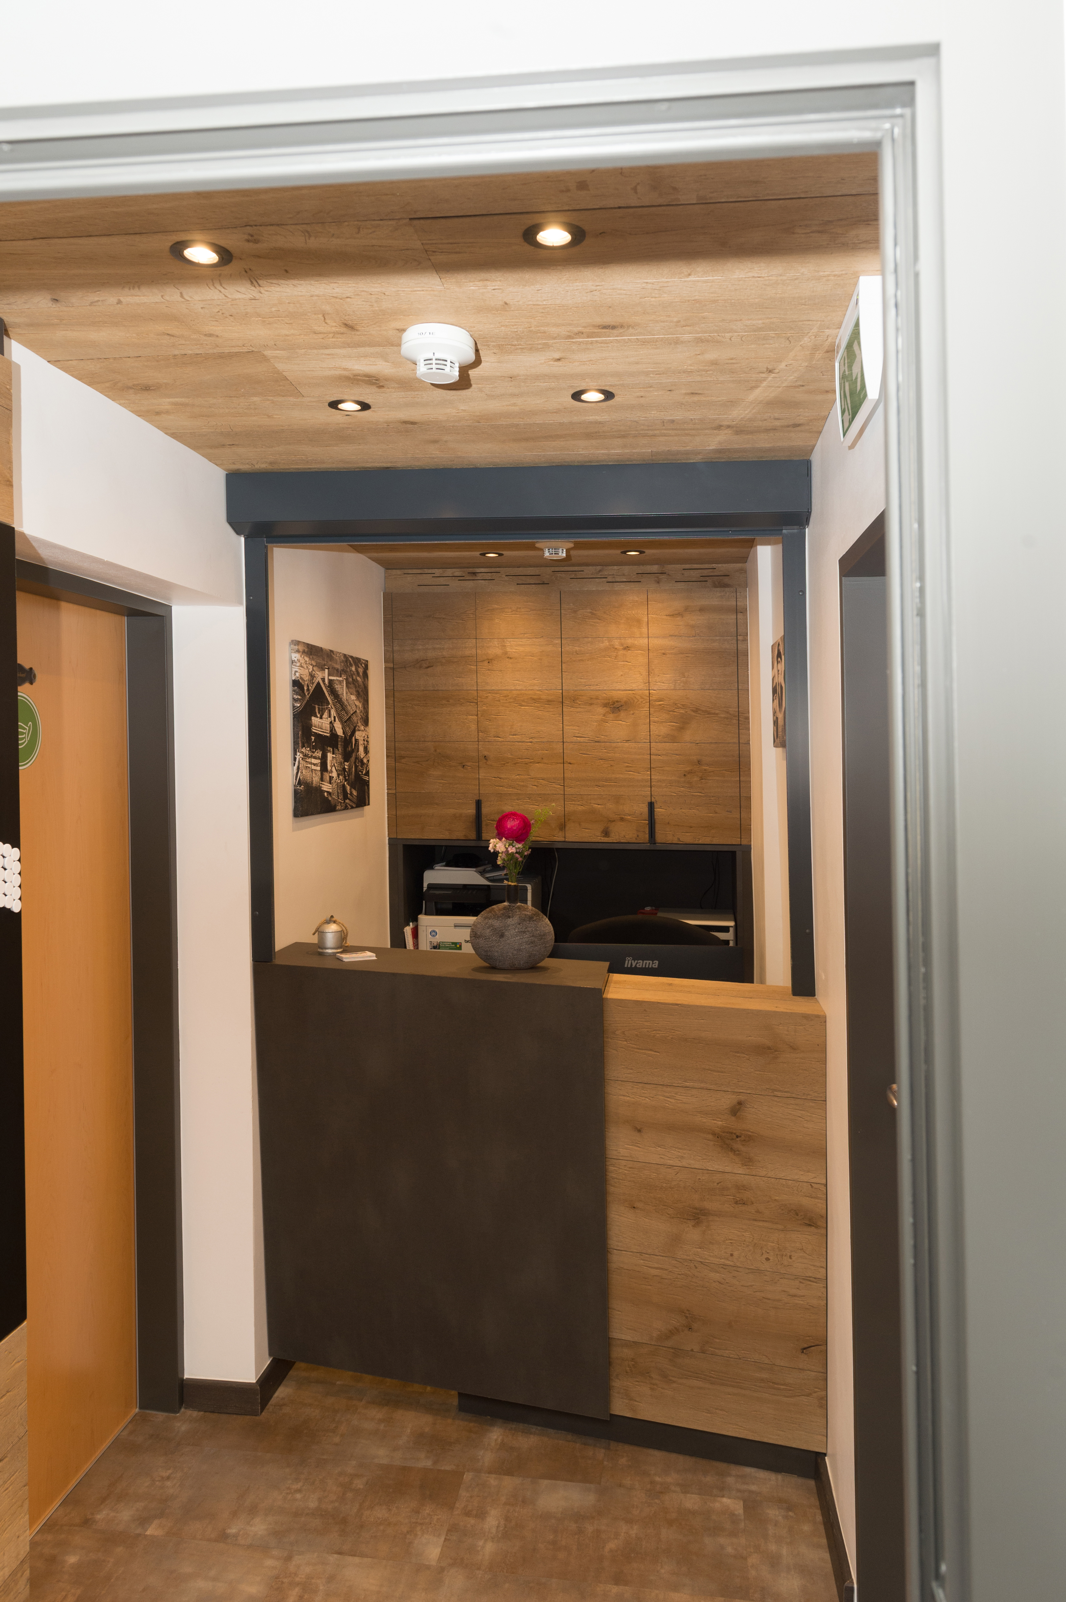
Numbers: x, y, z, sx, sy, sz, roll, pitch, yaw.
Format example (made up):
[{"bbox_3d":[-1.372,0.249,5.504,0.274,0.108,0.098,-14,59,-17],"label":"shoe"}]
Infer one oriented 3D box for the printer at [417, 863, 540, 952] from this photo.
[{"bbox_3d":[-0.183,0.458,4.122,0.410,0.410,0.440,0,2,9],"label":"printer"}]

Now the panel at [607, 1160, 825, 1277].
[{"bbox_3d":[0.423,0.963,2.480,0.500,0.218,0.030,0,2,17],"label":"panel"}]

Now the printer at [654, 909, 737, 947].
[{"bbox_3d":[0.605,0.538,3.952,0.285,0.250,0.350,0,2,9],"label":"printer"}]

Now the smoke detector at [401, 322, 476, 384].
[{"bbox_3d":[-0.153,-0.715,1.723,0.118,0.064,0.118,0,2,0],"label":"smoke detector"}]

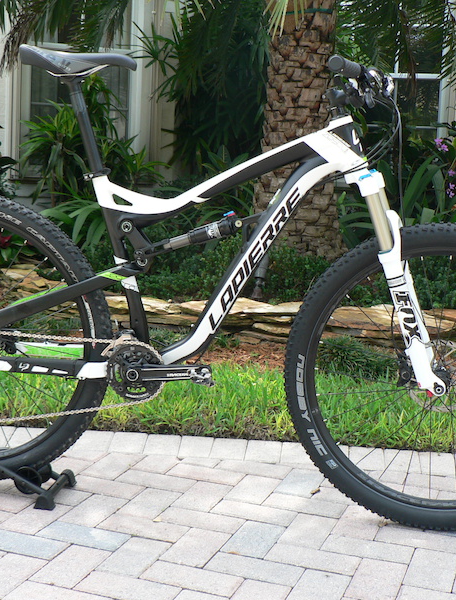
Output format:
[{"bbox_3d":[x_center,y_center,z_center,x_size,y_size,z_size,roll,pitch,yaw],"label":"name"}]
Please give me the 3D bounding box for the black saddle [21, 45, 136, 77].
[{"bbox_3d":[-0.349,-0.560,2.343,0.280,0.070,0.140,4,9,9],"label":"black saddle"}]

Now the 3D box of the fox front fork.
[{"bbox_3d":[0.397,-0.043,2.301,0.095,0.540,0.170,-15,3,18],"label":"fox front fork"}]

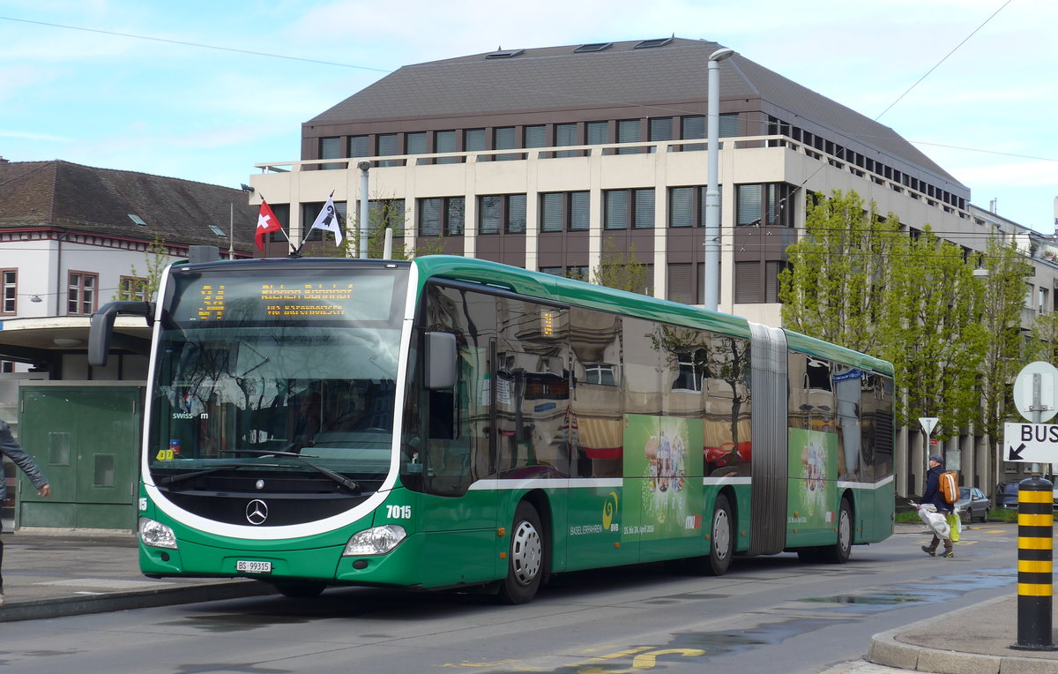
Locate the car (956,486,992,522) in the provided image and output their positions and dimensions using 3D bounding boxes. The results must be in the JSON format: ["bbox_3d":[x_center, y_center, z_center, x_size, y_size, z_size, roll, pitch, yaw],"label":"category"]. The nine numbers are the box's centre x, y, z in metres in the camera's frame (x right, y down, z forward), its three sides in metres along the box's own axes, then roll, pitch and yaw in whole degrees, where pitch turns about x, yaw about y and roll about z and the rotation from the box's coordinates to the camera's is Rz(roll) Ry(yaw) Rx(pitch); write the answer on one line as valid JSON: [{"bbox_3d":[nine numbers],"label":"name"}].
[{"bbox_3d":[16.812,6.581,88.911,1.700,1.420,4.300,-1,-4,26],"label":"car"}]

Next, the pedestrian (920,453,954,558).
[{"bbox_3d":[6.732,2.789,37.300,0.520,1.690,0.540,-2,-4,42],"label":"pedestrian"}]

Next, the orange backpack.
[{"bbox_3d":[6.893,2.481,37.150,0.300,0.500,0.200,3,-14,-45],"label":"orange backpack"}]

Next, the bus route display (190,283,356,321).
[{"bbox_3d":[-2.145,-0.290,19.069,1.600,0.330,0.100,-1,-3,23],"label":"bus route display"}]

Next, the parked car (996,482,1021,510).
[{"bbox_3d":[22.954,7.520,106.000,1.750,1.520,4.200,0,-3,7],"label":"parked car"}]

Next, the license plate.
[{"bbox_3d":[-2.246,1.874,18.500,0.300,0.085,0.015,-1,-3,23],"label":"license plate"}]

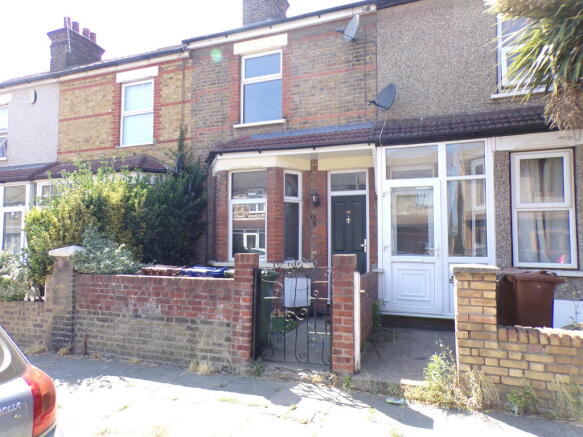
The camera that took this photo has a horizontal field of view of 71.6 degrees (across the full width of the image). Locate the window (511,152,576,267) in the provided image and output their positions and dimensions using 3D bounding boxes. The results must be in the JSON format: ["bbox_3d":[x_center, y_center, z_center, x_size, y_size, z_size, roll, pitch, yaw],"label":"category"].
[{"bbox_3d":[3.496,-0.128,5.617,0.762,1.623,0.090,-1,-3,22],"label":"window"}]

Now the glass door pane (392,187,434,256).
[{"bbox_3d":[1.848,0.045,6.164,0.622,1.057,0.030,-1,-3,22],"label":"glass door pane"}]

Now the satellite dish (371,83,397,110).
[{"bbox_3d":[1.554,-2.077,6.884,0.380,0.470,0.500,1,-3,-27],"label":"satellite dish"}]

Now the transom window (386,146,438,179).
[{"bbox_3d":[1.848,-0.855,6.204,0.769,0.477,0.030,-1,-3,22],"label":"transom window"}]

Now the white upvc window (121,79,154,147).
[{"bbox_3d":[-3.573,-2.440,9.481,0.991,1.500,0.090,-1,-3,22],"label":"white upvc window"}]

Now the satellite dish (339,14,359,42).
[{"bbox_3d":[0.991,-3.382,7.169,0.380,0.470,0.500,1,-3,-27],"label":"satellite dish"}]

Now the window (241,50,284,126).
[{"bbox_3d":[-0.581,-2.663,8.287,0.951,1.428,0.090,-1,-3,22],"label":"window"}]

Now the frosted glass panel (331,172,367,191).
[{"bbox_3d":[1.064,-0.672,7.483,0.671,0.324,0.030,-1,-3,22],"label":"frosted glass panel"}]

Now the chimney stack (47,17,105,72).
[{"bbox_3d":[-8.278,-6.517,15.597,0.980,2.100,1.700,-1,-3,22],"label":"chimney stack"}]

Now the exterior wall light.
[{"bbox_3d":[0.448,-0.354,7.539,0.150,0.288,0.210,-1,-3,22],"label":"exterior wall light"}]

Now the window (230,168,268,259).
[{"bbox_3d":[-0.787,-0.045,7.563,0.819,1.692,0.090,-1,-3,22],"label":"window"}]

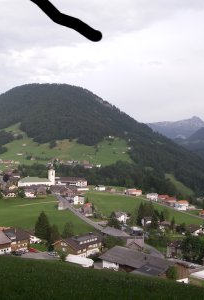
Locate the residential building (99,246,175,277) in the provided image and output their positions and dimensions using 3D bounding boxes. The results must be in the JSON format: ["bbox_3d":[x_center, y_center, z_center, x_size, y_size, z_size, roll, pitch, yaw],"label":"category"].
[{"bbox_3d":[15.970,47.130,186.810,19.000,8.800,28.000,-2,3,-44],"label":"residential building"}]

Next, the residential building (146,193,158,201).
[{"bbox_3d":[44.280,40.520,384.850,10.000,7.000,10.000,0,2,-5],"label":"residential building"}]

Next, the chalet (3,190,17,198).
[{"bbox_3d":[-94.800,45.210,450.000,13.260,6.540,12.000,0,1,-12],"label":"chalet"}]

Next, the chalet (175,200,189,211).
[{"bbox_3d":[76.990,53.330,425.000,10.570,7.810,10.000,0,1,25],"label":"chalet"}]

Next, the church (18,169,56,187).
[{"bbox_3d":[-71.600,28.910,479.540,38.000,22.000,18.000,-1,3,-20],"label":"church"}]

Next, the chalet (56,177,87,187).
[{"bbox_3d":[-34.930,35.880,505.000,31.840,9.850,13.000,0,1,7],"label":"chalet"}]

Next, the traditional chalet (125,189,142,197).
[{"bbox_3d":[34.870,46.600,485.000,18.960,7.340,11.000,0,1,5],"label":"traditional chalet"}]

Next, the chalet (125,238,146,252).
[{"bbox_3d":[16.060,47.010,216.860,8.800,6.800,9.500,1,2,12],"label":"chalet"}]

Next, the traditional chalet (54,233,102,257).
[{"bbox_3d":[-13.600,54.480,254.920,15.500,9.500,22.500,1,1,36],"label":"traditional chalet"}]

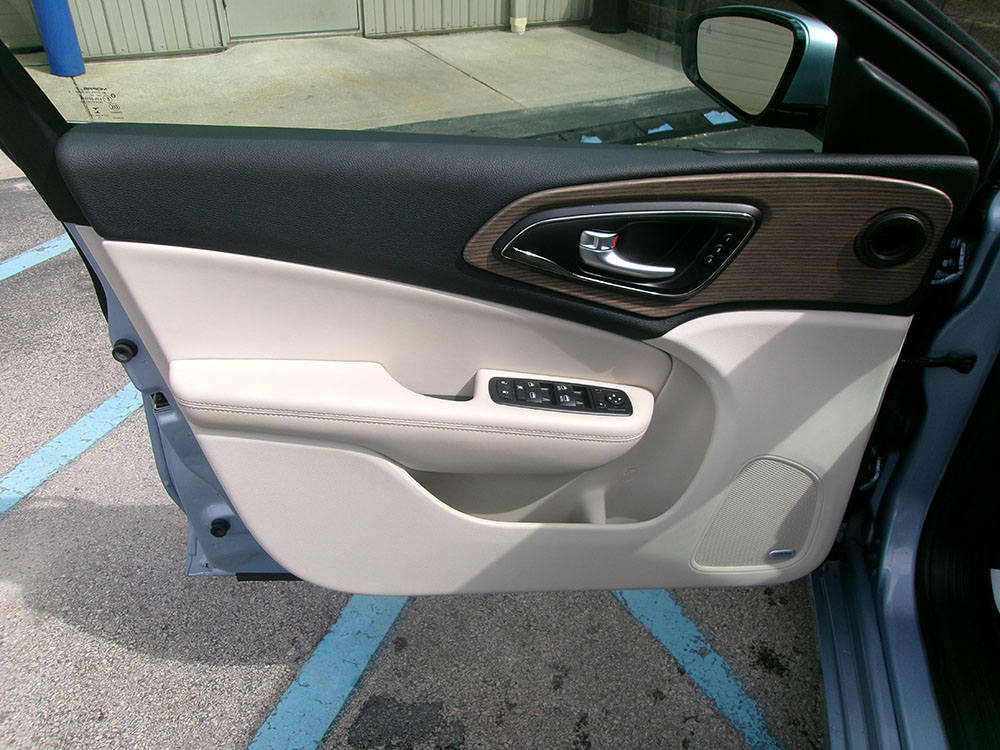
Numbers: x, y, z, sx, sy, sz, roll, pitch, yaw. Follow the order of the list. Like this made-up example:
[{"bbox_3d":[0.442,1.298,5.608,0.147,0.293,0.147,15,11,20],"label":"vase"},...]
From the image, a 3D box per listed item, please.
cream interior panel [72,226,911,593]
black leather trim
[{"bbox_3d":[-0.003,0.090,1.005,0.970,0.535,0.160,1,34,-2],"label":"cream interior panel"},{"bbox_3d":[0.029,-0.164,0.903,0.985,0.235,0.100,1,34,-2],"label":"black leather trim"}]

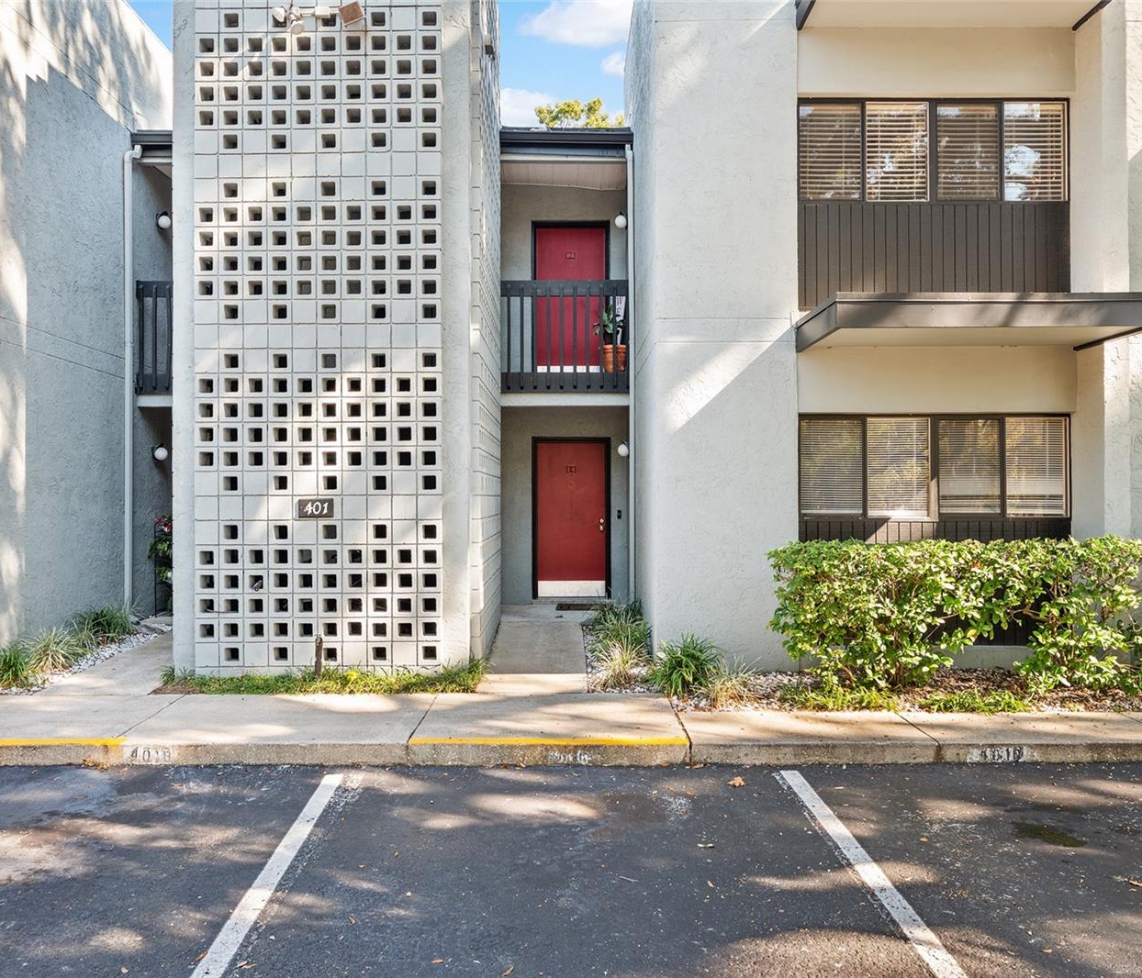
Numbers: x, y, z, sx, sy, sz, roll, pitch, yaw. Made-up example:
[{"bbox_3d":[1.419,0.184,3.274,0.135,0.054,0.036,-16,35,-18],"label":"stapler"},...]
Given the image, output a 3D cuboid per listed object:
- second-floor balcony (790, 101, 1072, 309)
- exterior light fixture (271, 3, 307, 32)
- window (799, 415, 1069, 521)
[{"bbox_3d":[3.226,-2.519,9.030,2.390,1.860,0.200,0,-1,0],"label":"second-floor balcony"},{"bbox_3d":[-2.333,-3.911,8.460,0.280,0.230,0.190,0,-1,0],"label":"exterior light fixture"},{"bbox_3d":[3.198,-0.187,8.980,2.370,0.940,0.100,0,-1,0],"label":"window"}]

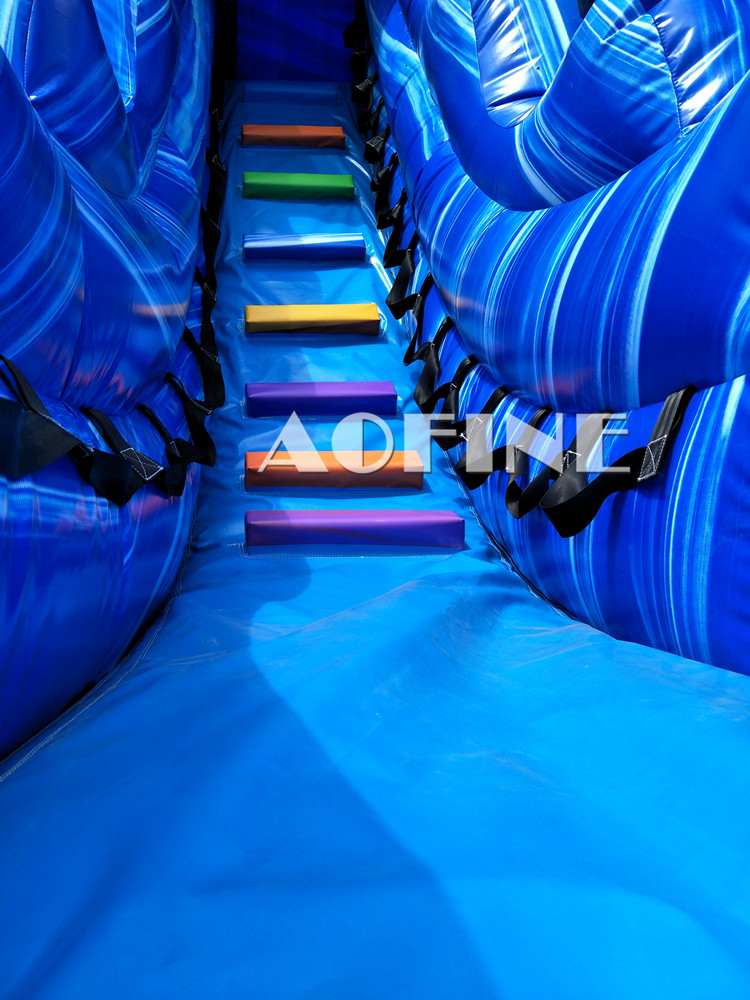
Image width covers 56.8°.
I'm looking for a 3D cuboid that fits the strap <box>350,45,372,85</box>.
[{"bbox_3d":[-0.079,-2.542,4.047,0.110,0.210,0.160,-2,4,-8],"label":"strap"}]

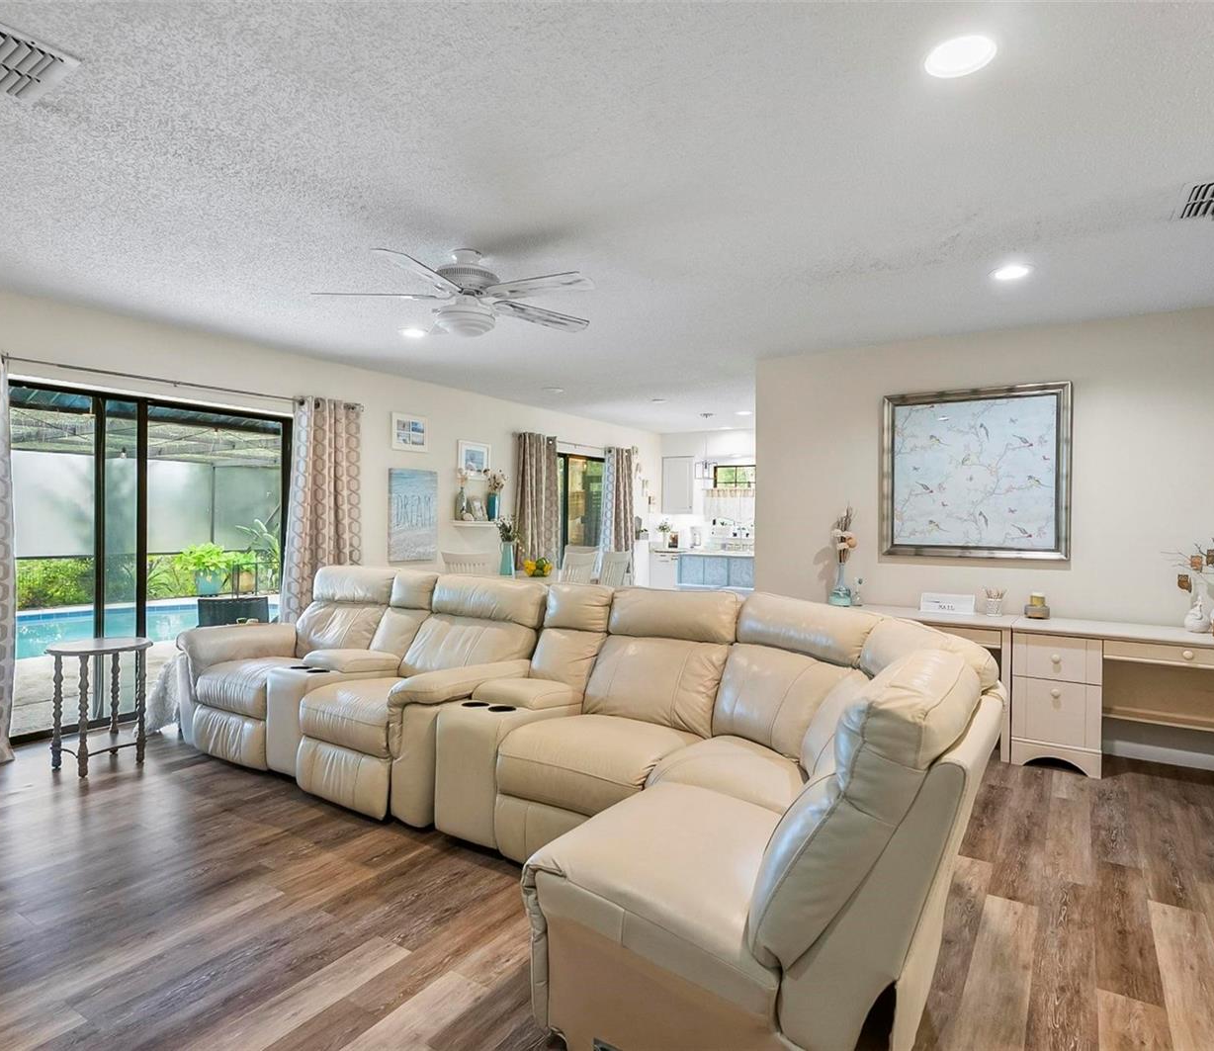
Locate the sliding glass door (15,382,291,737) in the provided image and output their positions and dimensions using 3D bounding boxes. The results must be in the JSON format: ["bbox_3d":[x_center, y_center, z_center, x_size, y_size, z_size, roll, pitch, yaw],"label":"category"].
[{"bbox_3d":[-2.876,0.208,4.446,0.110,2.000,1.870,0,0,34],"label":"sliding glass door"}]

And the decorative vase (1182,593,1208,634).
[{"bbox_3d":[3.035,0.445,3.615,0.110,0.195,0.110,0,0,30],"label":"decorative vase"}]

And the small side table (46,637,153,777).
[{"bbox_3d":[-2.600,0.922,3.608,0.460,0.615,0.460,0,0,34],"label":"small side table"}]

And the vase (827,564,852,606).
[{"bbox_3d":[1.505,0.389,4.526,0.140,0.275,0.140,0,0,30],"label":"vase"}]

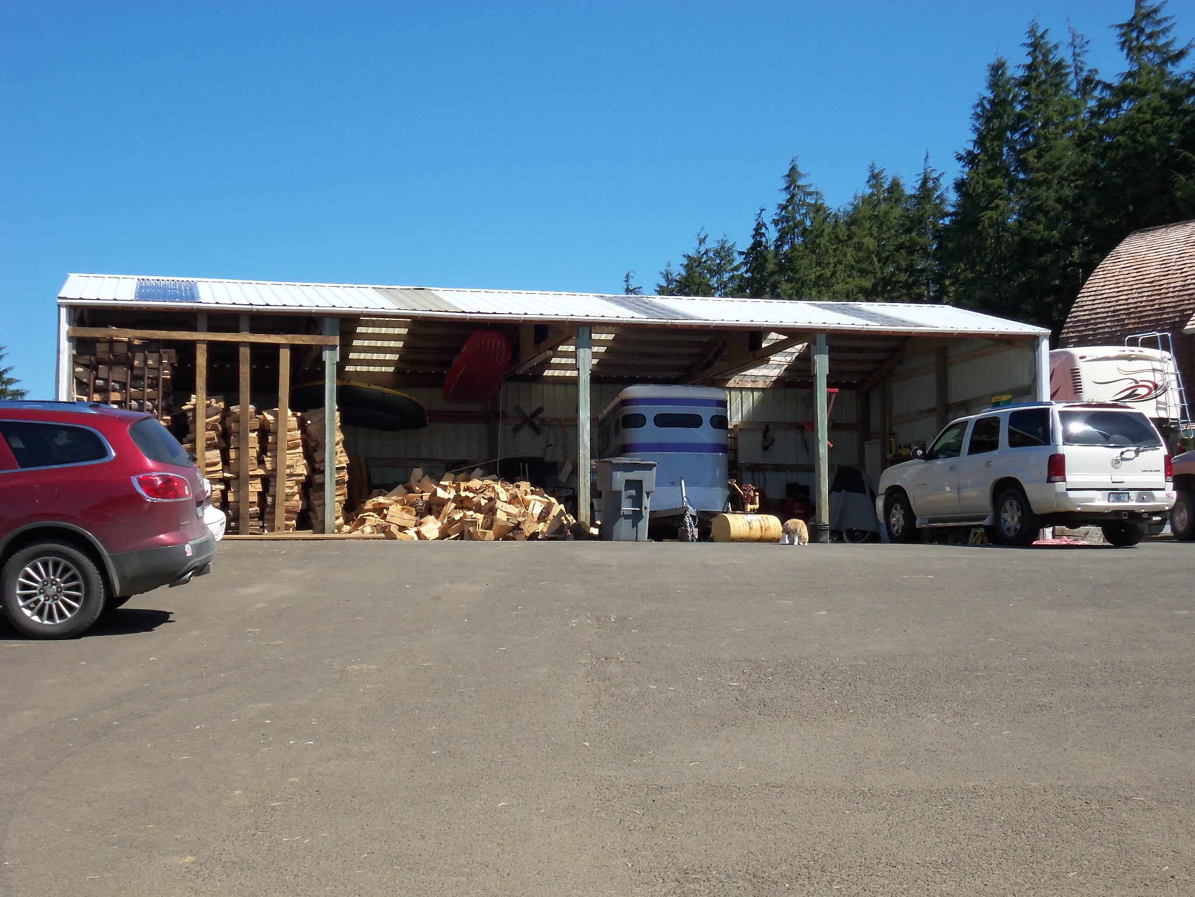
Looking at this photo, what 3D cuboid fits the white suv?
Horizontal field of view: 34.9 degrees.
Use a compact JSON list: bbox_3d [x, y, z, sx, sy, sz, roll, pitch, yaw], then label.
[{"bbox_3d":[5.920,0.430,27.100,2.020,1.920,5.050,1,-4,-21],"label":"white suv"}]

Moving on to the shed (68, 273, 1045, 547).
[{"bbox_3d":[-1.060,-0.510,31.150,14.790,4.200,7.700,1,-4,-14],"label":"shed"}]

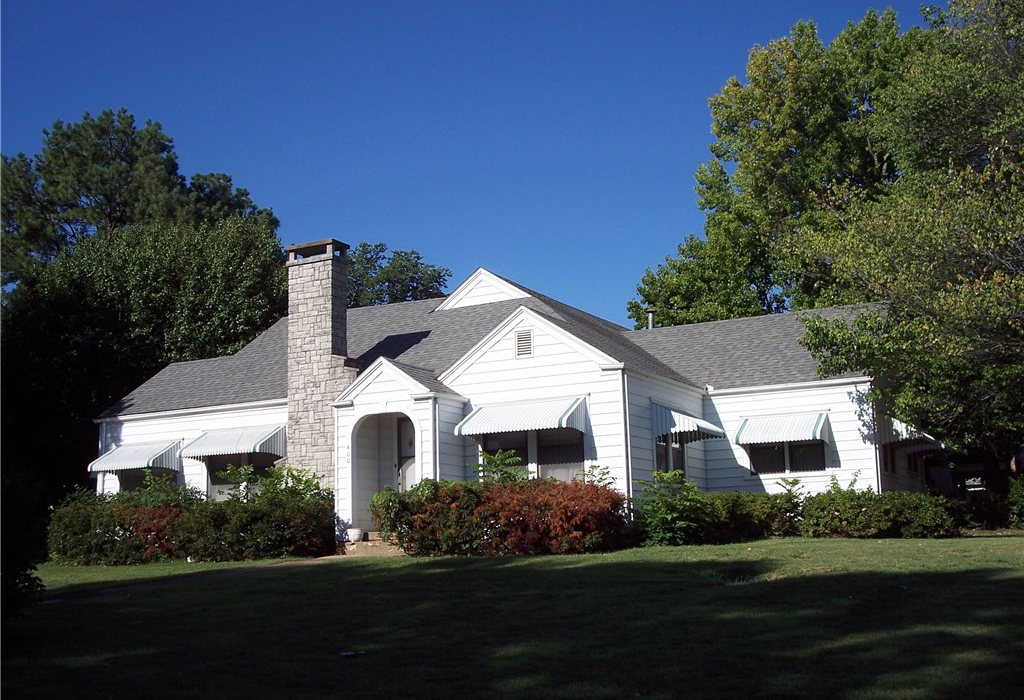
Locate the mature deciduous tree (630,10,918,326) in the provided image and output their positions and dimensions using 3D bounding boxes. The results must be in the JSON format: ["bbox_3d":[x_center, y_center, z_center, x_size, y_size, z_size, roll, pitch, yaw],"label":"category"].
[{"bbox_3d":[8.821,-2.260,36.832,9.800,16.855,9.300,-4,-10,14],"label":"mature deciduous tree"}]

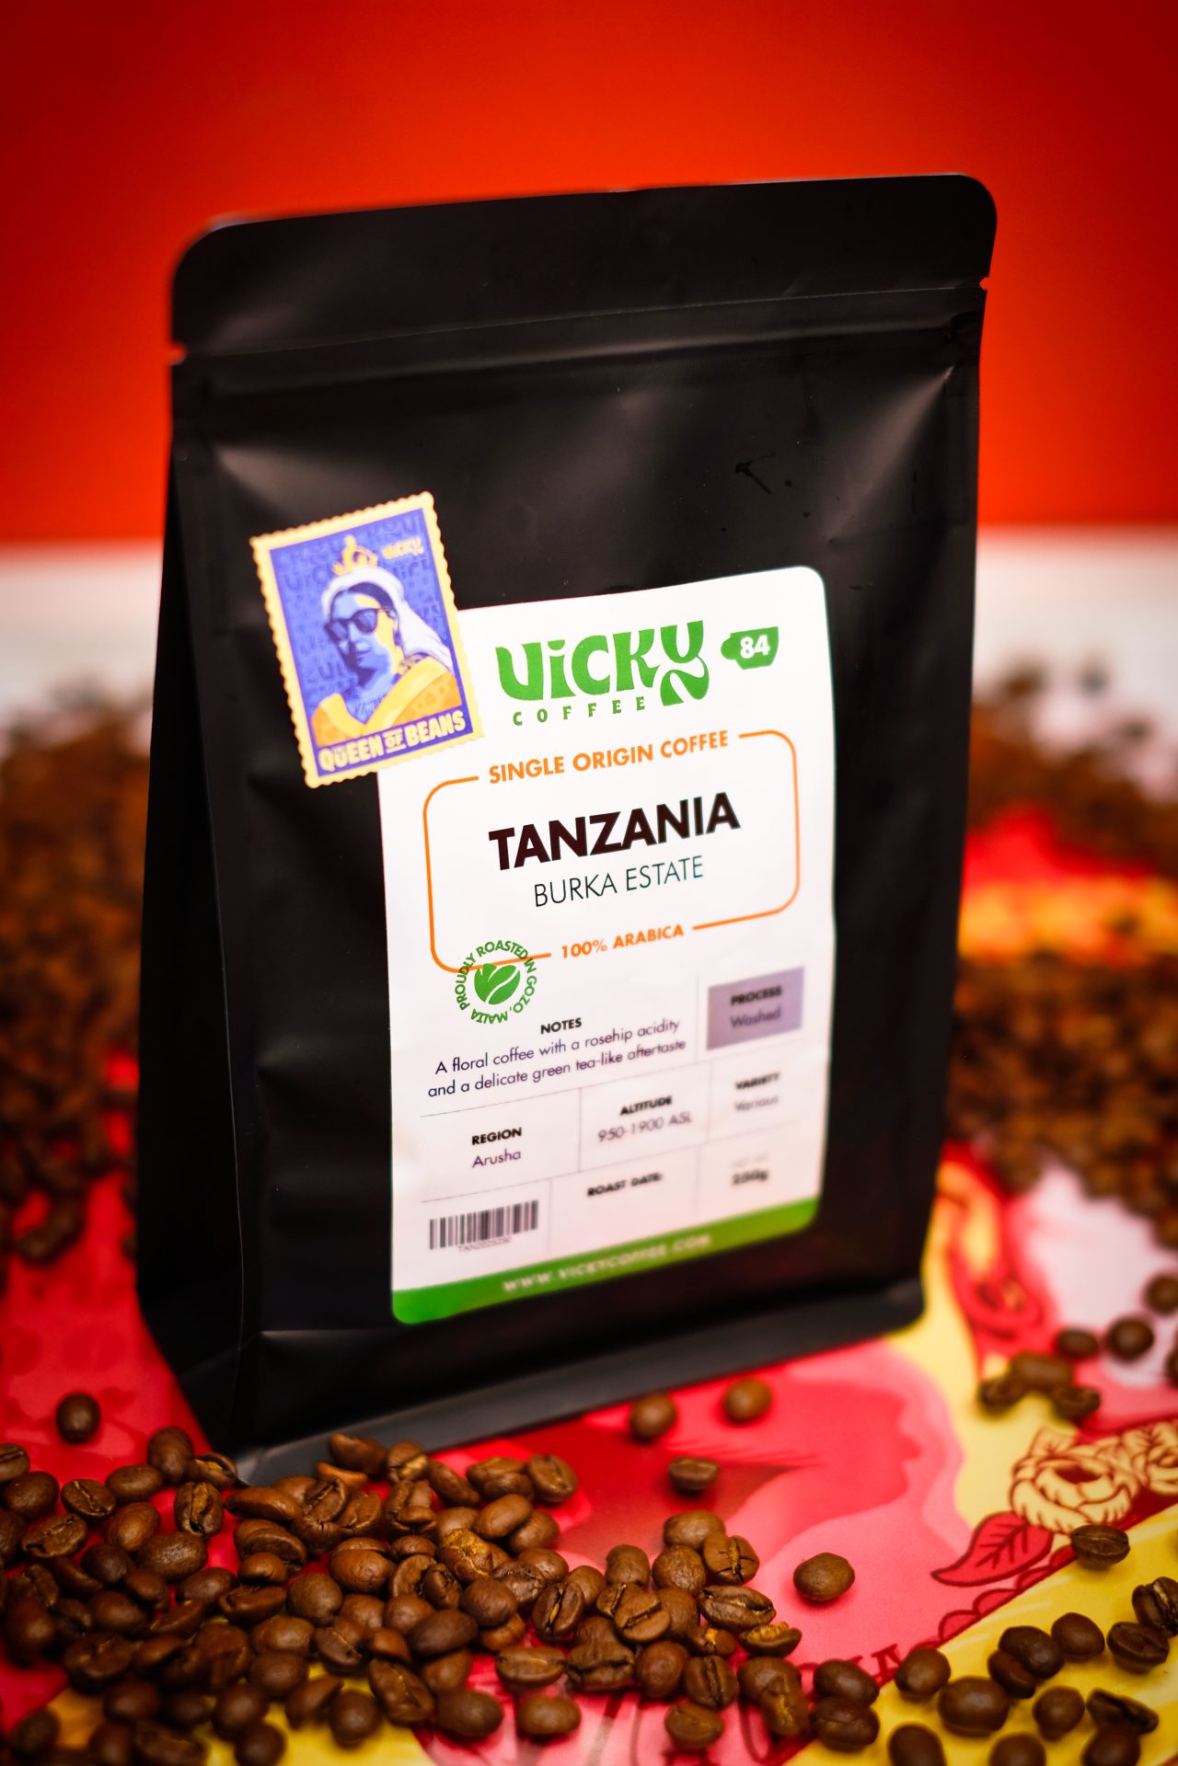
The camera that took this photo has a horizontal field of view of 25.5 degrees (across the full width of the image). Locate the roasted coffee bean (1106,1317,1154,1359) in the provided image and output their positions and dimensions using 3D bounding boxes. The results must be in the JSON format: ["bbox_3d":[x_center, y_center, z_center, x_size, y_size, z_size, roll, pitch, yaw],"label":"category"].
[{"bbox_3d":[0.102,0.086,0.489,0.008,0.006,0.010,11,28,18],"label":"roasted coffee bean"}]

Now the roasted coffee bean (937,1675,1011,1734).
[{"bbox_3d":[0.060,0.128,0.403,0.011,0.006,0.010,1,27,0],"label":"roasted coffee bean"}]

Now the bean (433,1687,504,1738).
[{"bbox_3d":[-0.018,0.127,0.398,0.011,0.006,0.008,8,33,11],"label":"bean"}]

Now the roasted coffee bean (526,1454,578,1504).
[{"bbox_3d":[-0.006,0.101,0.442,0.008,0.006,0.010,-11,36,-39],"label":"roasted coffee bean"}]

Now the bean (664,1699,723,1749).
[{"bbox_3d":[0.017,0.134,0.413,0.010,0.006,0.008,11,27,17],"label":"bean"}]

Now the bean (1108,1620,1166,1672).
[{"bbox_3d":[0.091,0.127,0.432,0.010,0.006,0.008,10,27,16],"label":"bean"}]

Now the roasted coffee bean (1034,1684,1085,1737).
[{"bbox_3d":[0.076,0.133,0.418,0.008,0.006,0.010,14,28,23],"label":"roasted coffee bean"}]

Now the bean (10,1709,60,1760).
[{"bbox_3d":[-0.081,0.125,0.381,0.007,0.006,0.011,-15,12,-4],"label":"bean"}]

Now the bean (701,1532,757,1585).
[{"bbox_3d":[0.023,0.112,0.429,0.009,0.006,0.011,-1,27,-4],"label":"bean"}]

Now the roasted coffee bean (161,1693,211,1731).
[{"bbox_3d":[-0.065,0.131,0.413,0.010,0.006,0.008,2,25,0],"label":"roasted coffee bean"}]

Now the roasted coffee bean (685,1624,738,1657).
[{"bbox_3d":[0.019,0.125,0.431,0.010,0.006,0.008,6,26,9],"label":"roasted coffee bean"}]

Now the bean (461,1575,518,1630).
[{"bbox_3d":[-0.016,0.115,0.414,0.008,0.006,0.010,-10,20,-26],"label":"bean"}]

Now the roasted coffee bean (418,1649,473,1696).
[{"bbox_3d":[-0.022,0.121,0.400,0.007,0.006,0.009,15,36,28],"label":"roasted coffee bean"}]

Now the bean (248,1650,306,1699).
[{"bbox_3d":[-0.049,0.123,0.405,0.009,0.006,0.008,-1,27,-4],"label":"bean"}]

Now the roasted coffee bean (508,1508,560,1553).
[{"bbox_3d":[-0.009,0.106,0.425,0.008,0.006,0.011,1,21,28],"label":"roasted coffee bean"}]

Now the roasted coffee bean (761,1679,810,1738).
[{"bbox_3d":[0.029,0.123,0.389,0.007,0.006,0.011,26,27,-13],"label":"roasted coffee bean"}]

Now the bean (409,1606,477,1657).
[{"bbox_3d":[-0.023,0.118,0.409,0.011,0.006,0.008,-14,31,-27],"label":"bean"}]

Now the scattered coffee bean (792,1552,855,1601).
[{"bbox_3d":[0.038,0.112,0.419,0.011,0.006,0.008,-17,32,-34],"label":"scattered coffee bean"}]

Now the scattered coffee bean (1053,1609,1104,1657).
[{"bbox_3d":[0.082,0.126,0.434,0.008,0.005,0.010,-16,31,-32],"label":"scattered coffee bean"}]

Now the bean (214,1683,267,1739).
[{"bbox_3d":[-0.054,0.127,0.400,0.008,0.006,0.010,17,31,28],"label":"bean"}]

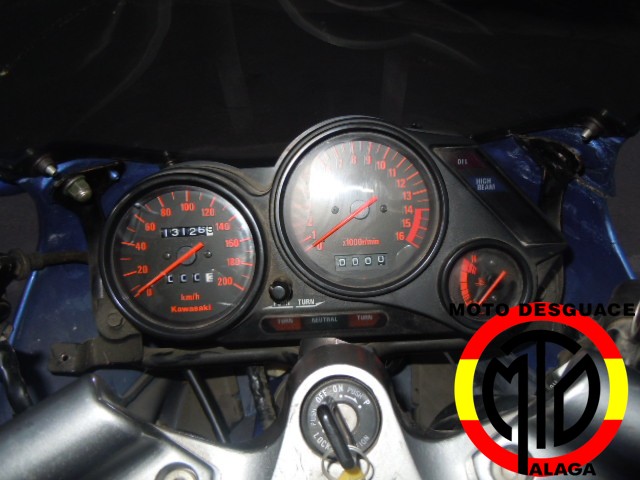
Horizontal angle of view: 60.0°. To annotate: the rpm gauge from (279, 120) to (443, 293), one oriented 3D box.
[{"bbox_3d":[0.022,-0.018,0.303,0.096,0.022,0.096,-2,86,-2],"label":"rpm gauge"}]

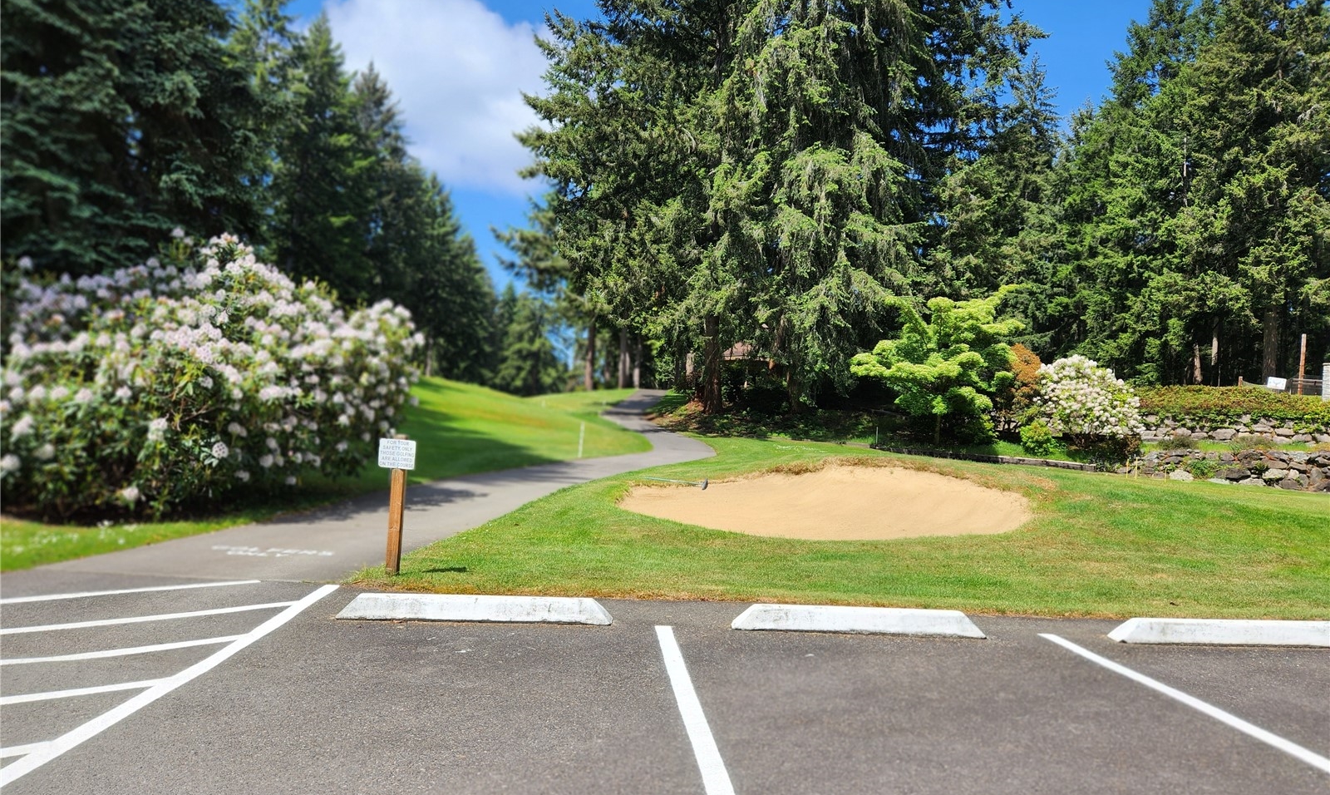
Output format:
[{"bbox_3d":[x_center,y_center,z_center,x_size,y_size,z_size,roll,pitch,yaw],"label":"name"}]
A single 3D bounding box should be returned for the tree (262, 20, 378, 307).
[{"bbox_3d":[-19.488,-11.199,50.000,6.819,20.811,6.600,4,-2,-22],"label":"tree"}]

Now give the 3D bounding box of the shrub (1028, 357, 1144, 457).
[{"bbox_3d":[13.383,0.198,28.000,3.556,3.128,3.300,2,-2,26],"label":"shrub"}]

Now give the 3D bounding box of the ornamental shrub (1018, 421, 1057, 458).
[{"bbox_3d":[11.397,1.286,27.000,1.175,1.143,1.150,2,-2,23],"label":"ornamental shrub"}]

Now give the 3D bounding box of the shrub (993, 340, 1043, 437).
[{"bbox_3d":[11.706,-0.243,29.500,1.734,3.156,1.700,2,-2,22],"label":"shrub"}]

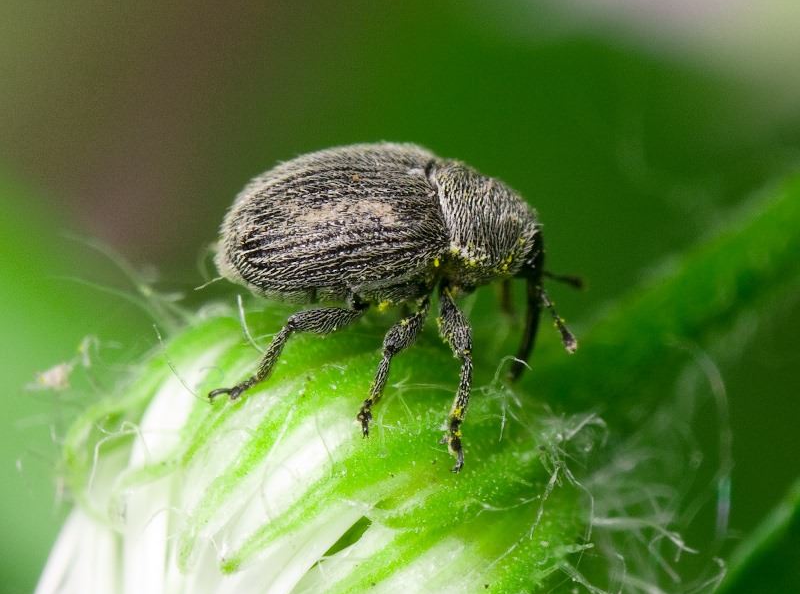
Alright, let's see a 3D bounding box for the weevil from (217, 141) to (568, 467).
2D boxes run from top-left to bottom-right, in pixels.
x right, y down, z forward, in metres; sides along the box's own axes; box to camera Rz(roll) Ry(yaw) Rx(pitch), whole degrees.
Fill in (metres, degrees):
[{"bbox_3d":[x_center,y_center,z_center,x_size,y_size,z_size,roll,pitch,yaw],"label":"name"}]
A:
[{"bbox_3d":[0.000,0.000,0.034,0.004,0.003,0.003,3,25,2],"label":"weevil"}]

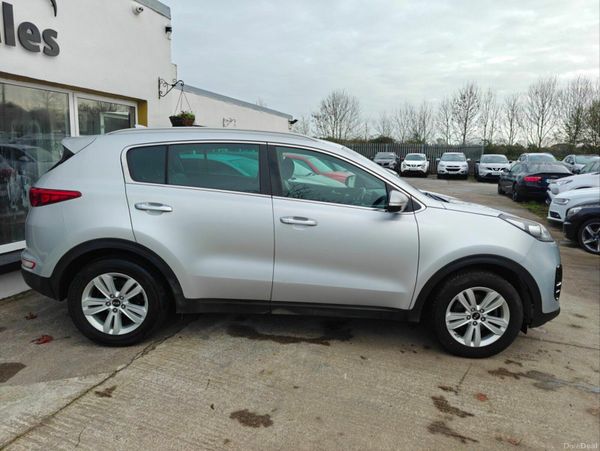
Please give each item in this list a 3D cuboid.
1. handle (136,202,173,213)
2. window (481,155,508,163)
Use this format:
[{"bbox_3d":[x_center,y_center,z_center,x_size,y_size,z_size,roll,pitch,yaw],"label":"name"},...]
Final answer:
[{"bbox_3d":[-1.019,-0.128,2.908,0.255,0.055,0.050,2,11,-1],"label":"handle"},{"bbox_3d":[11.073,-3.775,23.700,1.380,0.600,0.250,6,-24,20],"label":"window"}]

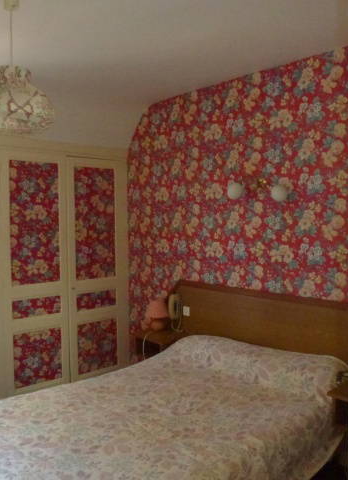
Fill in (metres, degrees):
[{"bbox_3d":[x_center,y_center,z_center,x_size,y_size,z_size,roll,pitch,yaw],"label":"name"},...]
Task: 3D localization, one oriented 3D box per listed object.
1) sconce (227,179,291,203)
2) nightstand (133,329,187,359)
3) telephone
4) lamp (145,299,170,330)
[{"bbox_3d":[0.614,-0.372,3.272,0.145,0.181,0.513,-2,3,-43],"label":"sconce"},{"bbox_3d":[-0.098,0.916,3.892,0.370,0.196,0.370,-2,3,-43],"label":"nightstand"},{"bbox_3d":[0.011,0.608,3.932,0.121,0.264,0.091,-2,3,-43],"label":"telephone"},{"bbox_3d":[-0.154,0.674,3.957,0.199,0.284,0.199,0,2,0],"label":"lamp"}]

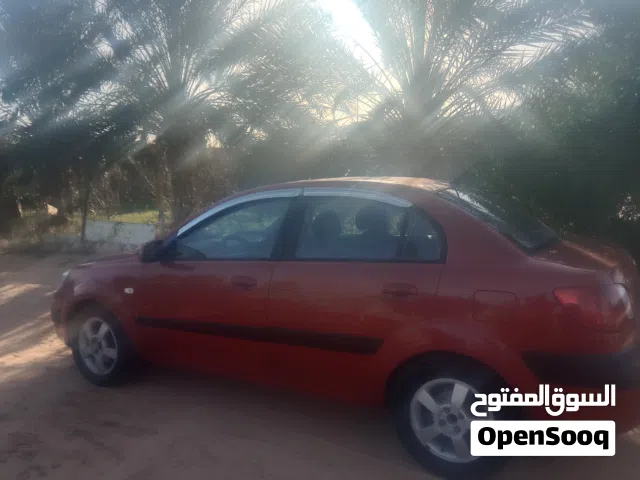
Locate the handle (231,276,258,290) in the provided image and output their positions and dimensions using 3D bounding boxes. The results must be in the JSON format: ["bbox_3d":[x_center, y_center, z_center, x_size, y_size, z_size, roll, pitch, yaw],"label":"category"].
[{"bbox_3d":[-0.429,0.247,2.833,0.178,0.052,0.045,2,6,29],"label":"handle"}]

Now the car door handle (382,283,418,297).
[{"bbox_3d":[0.384,0.236,2.381,0.178,0.052,0.045,2,6,29],"label":"car door handle"}]

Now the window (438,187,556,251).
[{"bbox_3d":[1.080,-0.153,2.906,0.600,0.100,1.200,35,20,22],"label":"window"}]

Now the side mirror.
[{"bbox_3d":[-1.025,0.065,3.078,0.110,0.145,0.180,2,6,29],"label":"side mirror"}]

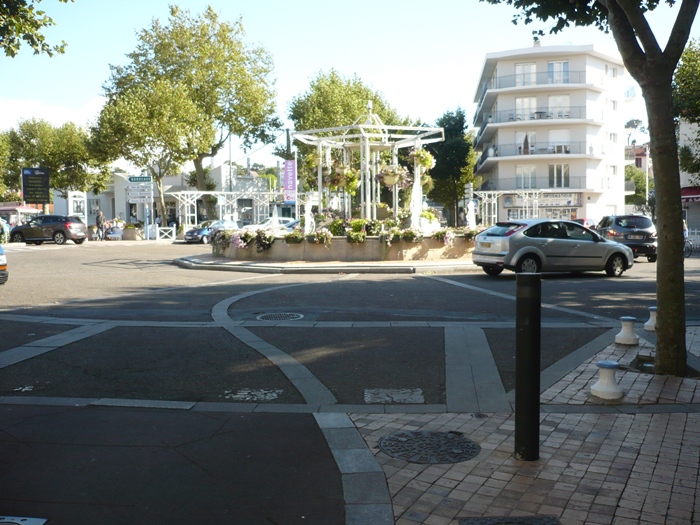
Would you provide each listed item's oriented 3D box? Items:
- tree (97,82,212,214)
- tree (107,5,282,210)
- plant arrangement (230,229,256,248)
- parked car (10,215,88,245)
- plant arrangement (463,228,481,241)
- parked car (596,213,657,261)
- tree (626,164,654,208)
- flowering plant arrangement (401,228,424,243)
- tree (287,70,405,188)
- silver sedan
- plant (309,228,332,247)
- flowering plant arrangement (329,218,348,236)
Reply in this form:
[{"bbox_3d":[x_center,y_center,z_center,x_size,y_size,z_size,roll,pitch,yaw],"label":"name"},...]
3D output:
[{"bbox_3d":[-12.641,-6.432,46.000,7.400,10.000,7.000,0,4,0],"label":"tree"},{"bbox_3d":[-10.614,-9.294,47.490,12.071,15.691,11.500,0,4,0],"label":"tree"},{"bbox_3d":[-3.446,-0.776,22.900,0.780,0.620,0.460,2,4,30],"label":"plant arrangement"},{"bbox_3d":[-16.554,-1.749,38.900,4.330,1.620,1.800,1,4,17],"label":"parked car"},{"bbox_3d":[3.741,-0.862,21.792,0.650,0.369,0.450,-3,4,-32],"label":"plant arrangement"},{"bbox_3d":[9.572,-0.922,25.151,1.800,1.640,4.500,0,4,8],"label":"parked car"},{"bbox_3d":[30.064,-6.612,73.000,4.600,6.600,4.600,0,4,0],"label":"tree"},{"bbox_3d":[1.960,-0.847,22.200,0.750,0.460,0.420,0,4,2],"label":"flowering plant arrangement"},{"bbox_3d":[-0.167,-7.675,50.607,8.791,11.919,8.500,0,4,0],"label":"tree"},{"bbox_3d":[5.460,-0.385,18.600,4.340,1.497,1.840,-2,4,-19],"label":"silver sedan"},{"bbox_3d":[-0.921,-0.781,22.100,0.750,0.550,0.420,0,4,2],"label":"plant"},{"bbox_3d":[-0.383,-1.150,23.600,0.660,0.620,0.600,0,4,0],"label":"flowering plant arrangement"}]

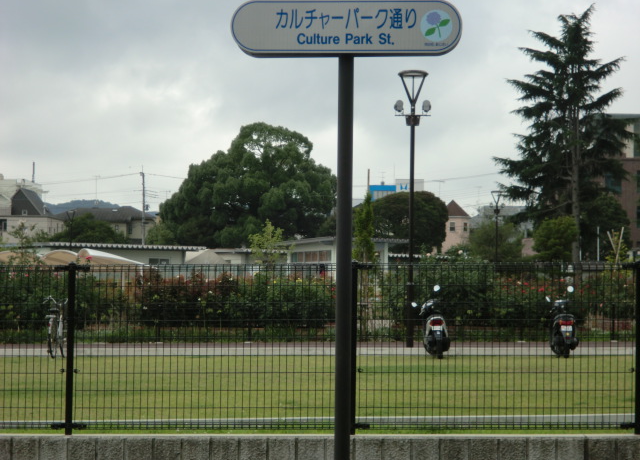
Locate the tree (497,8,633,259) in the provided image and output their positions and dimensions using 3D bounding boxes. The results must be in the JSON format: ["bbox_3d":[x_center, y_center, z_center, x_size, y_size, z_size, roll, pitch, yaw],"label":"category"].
[{"bbox_3d":[12.302,-3.713,85.000,7.000,15.400,7.000,1,-2,0],"label":"tree"}]

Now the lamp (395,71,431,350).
[{"bbox_3d":[1.849,-0.434,34.000,0.750,5.580,0.610,1,-2,3],"label":"lamp"}]

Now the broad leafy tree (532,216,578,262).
[{"bbox_3d":[10.498,1.516,75.000,2.100,4.200,2.100,1,-2,0],"label":"broad leafy tree"}]

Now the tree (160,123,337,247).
[{"bbox_3d":[-6.076,-1.982,145.000,15.300,14.500,14.500,1,-2,0],"label":"tree"}]

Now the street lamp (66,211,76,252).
[{"bbox_3d":[-15.379,1.514,104.000,0.620,5.500,0.600,1,-2,3],"label":"street lamp"}]

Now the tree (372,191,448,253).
[{"bbox_3d":[7.447,1.082,140.000,6.500,8.700,6.300,1,-2,0],"label":"tree"}]

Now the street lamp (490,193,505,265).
[{"bbox_3d":[8.799,0.893,83.500,0.720,5.650,0.600,1,-2,3],"label":"street lamp"}]

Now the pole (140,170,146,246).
[{"bbox_3d":[-17.624,-0.050,168.000,0.500,11.700,0.400,1,-2,0],"label":"pole"}]

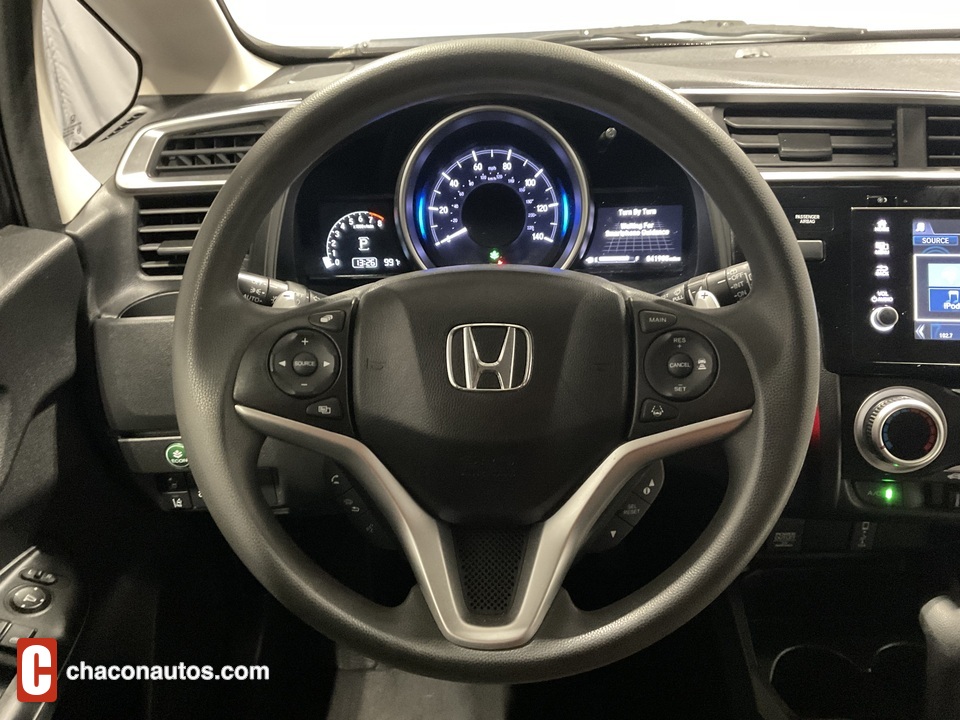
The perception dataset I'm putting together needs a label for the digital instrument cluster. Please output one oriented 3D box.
[{"bbox_3d":[0.013,-0.139,0.675,0.325,0.145,0.050,0,5,2],"label":"digital instrument cluster"}]

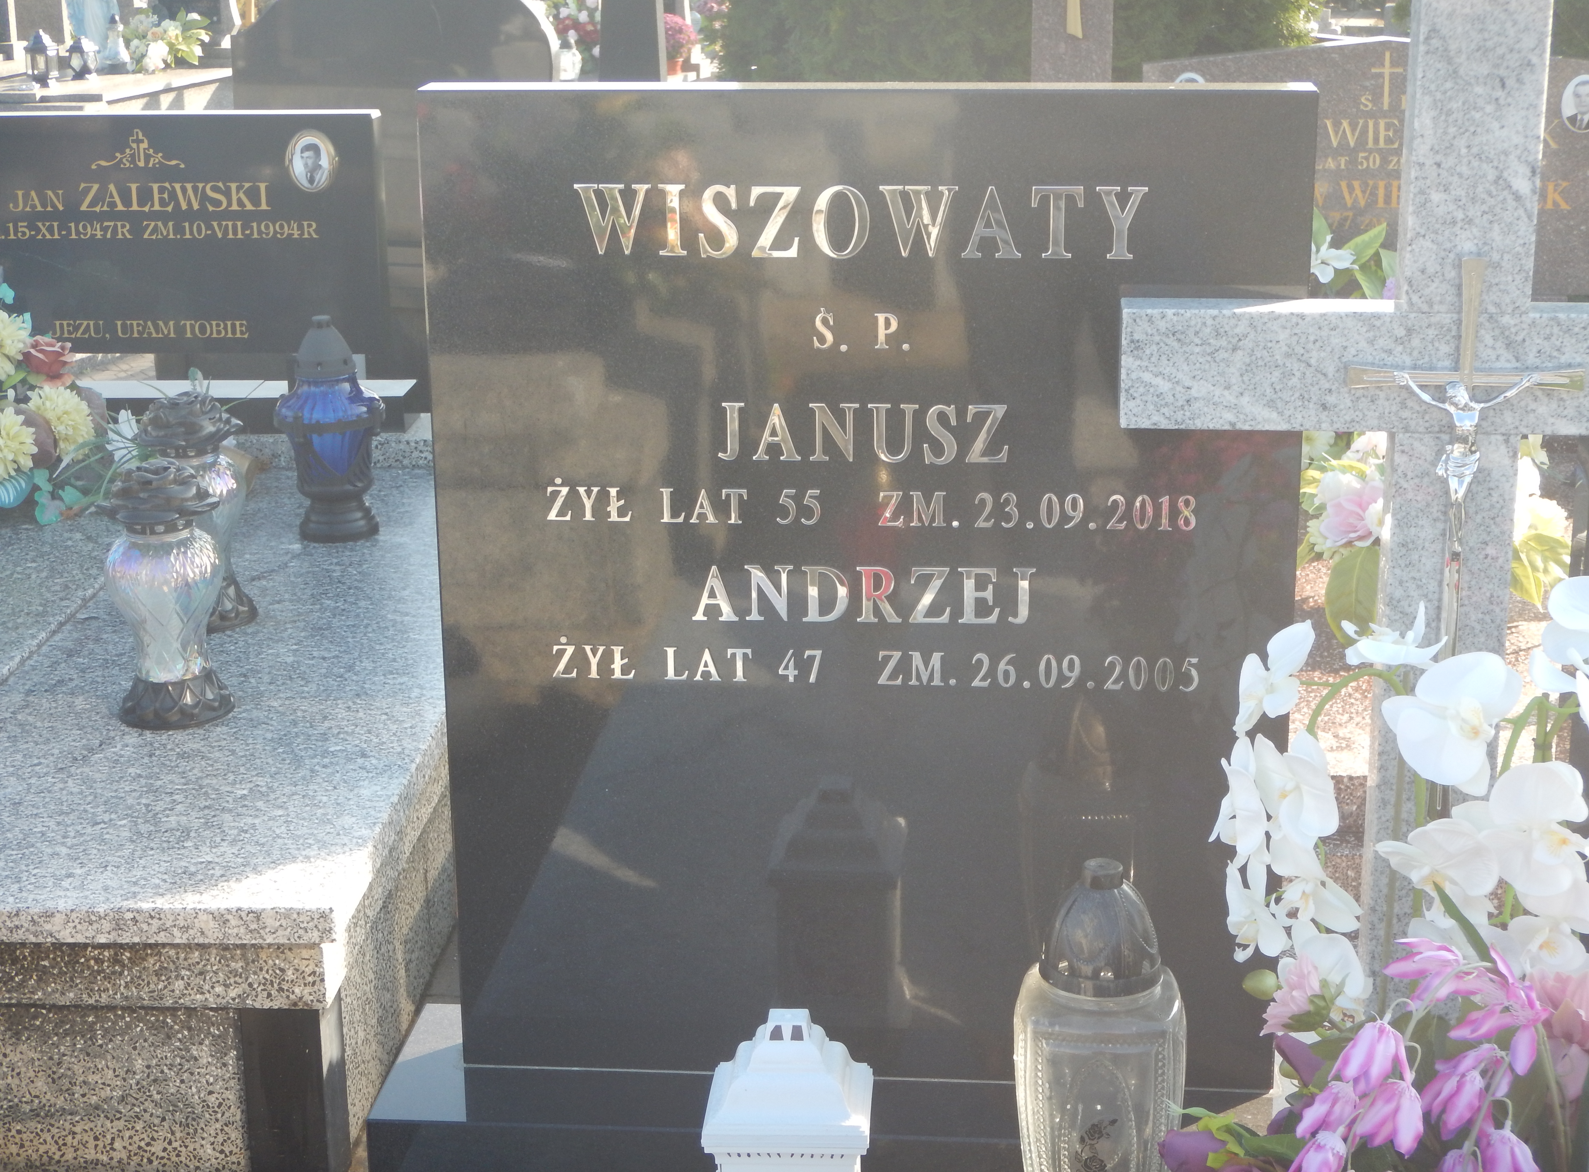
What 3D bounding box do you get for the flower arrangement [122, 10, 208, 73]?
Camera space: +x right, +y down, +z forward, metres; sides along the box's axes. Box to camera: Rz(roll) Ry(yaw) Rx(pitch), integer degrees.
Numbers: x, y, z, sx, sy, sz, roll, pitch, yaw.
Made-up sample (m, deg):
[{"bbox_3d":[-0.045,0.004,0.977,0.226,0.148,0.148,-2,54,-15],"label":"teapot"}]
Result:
[{"bbox_3d":[-3.027,-2.619,12.359,0.420,0.285,0.340,1,16,5],"label":"flower arrangement"}]

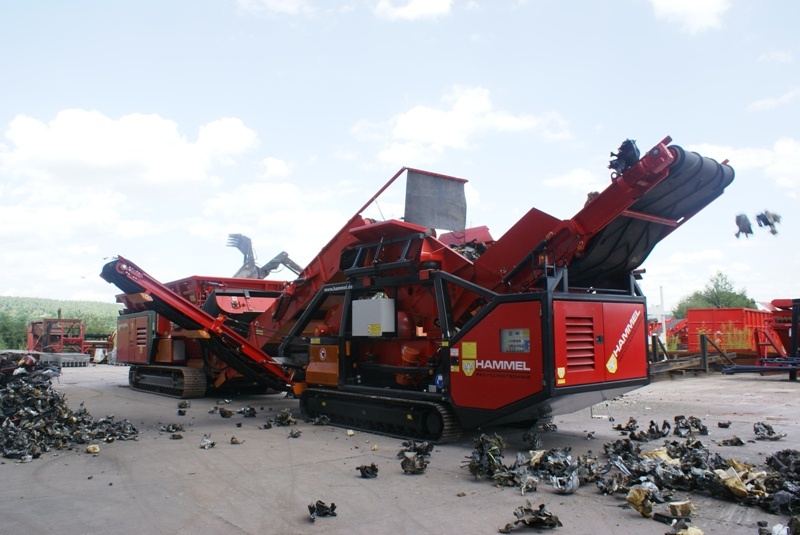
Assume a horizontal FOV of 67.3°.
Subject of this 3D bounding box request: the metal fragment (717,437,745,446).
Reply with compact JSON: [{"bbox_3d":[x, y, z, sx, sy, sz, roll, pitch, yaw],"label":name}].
[{"bbox_3d":[4.974,2.616,9.032,0.380,0.130,0.260,-3,-7,19],"label":"metal fragment"}]

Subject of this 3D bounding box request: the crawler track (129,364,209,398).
[{"bbox_3d":[-7.244,3.457,18.557,0.580,0.850,4.100,5,-8,-42],"label":"crawler track"}]

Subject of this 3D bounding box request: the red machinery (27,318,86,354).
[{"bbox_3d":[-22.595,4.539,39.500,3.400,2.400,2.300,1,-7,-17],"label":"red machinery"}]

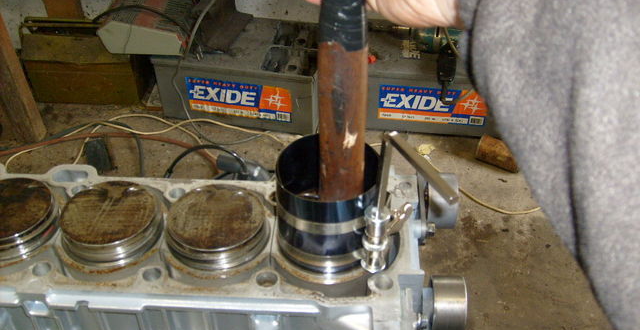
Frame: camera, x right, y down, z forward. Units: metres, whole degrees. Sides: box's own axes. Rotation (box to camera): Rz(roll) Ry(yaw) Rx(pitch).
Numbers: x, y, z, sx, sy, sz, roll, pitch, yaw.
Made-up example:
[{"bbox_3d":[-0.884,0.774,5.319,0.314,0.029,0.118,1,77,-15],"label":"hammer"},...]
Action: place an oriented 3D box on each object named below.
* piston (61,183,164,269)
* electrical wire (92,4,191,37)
[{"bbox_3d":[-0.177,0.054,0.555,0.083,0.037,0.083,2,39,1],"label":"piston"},{"bbox_3d":[-0.564,-0.456,2.027,0.326,0.099,0.080,7,38,8],"label":"electrical wire"}]

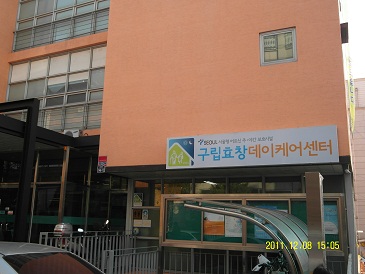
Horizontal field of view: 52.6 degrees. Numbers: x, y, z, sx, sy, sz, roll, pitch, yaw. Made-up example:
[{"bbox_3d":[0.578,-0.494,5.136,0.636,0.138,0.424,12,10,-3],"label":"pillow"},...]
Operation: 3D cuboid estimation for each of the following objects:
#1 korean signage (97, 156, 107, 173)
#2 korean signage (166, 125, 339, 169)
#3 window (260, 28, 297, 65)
[{"bbox_3d":[-2.303,0.790,10.628,0.280,0.482,0.040,-4,-13,23],"label":"korean signage"},{"bbox_3d":[1.528,0.305,9.013,4.184,0.829,0.120,-4,-13,23],"label":"korean signage"},{"bbox_3d":[2.417,-2.251,9.332,0.915,0.893,0.100,-4,-13,23],"label":"window"}]

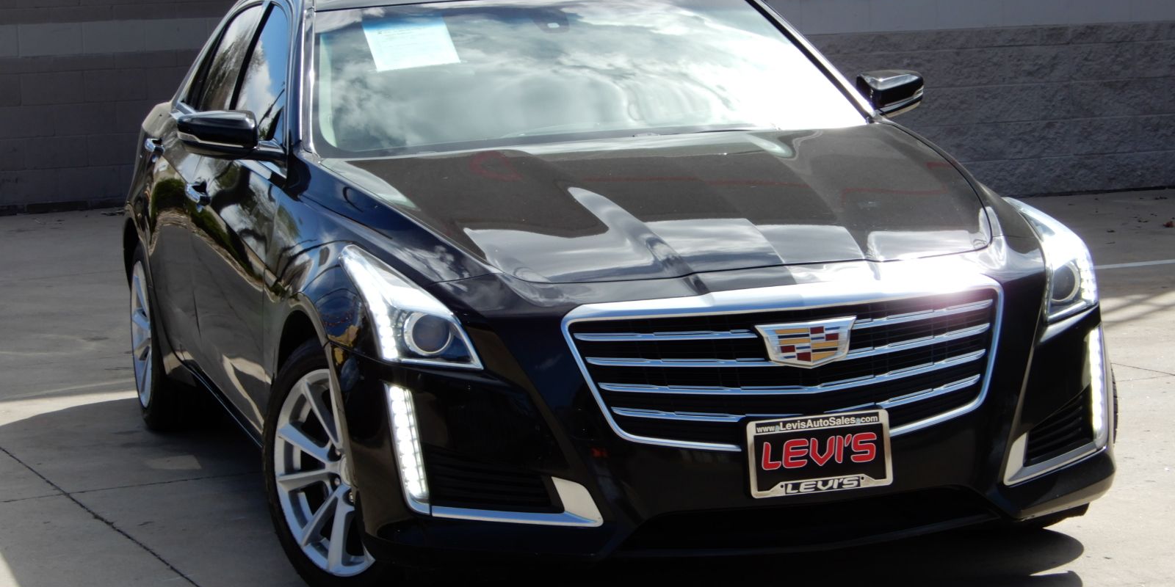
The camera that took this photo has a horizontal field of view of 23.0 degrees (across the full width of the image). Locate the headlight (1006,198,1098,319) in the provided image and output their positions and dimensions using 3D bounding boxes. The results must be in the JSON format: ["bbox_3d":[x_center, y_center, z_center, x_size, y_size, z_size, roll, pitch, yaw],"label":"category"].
[{"bbox_3d":[1.027,-0.081,6.640,0.200,0.250,0.550,-4,7,-16],"label":"headlight"}]

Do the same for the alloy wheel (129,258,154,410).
[{"bbox_3d":[-1.355,0.120,9.356,0.200,0.485,0.485,-4,7,-16],"label":"alloy wheel"}]

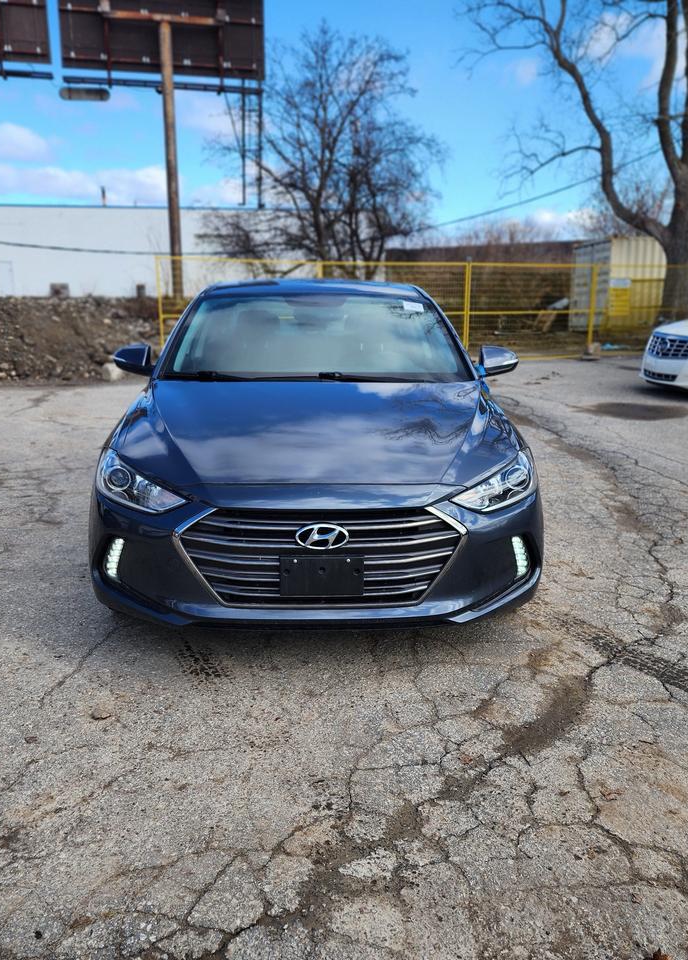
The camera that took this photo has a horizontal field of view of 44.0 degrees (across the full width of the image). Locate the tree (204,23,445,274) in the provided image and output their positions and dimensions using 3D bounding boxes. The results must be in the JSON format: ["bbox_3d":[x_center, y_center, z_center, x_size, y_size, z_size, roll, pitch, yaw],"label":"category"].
[{"bbox_3d":[-0.558,-9.044,25.651,7.000,8.629,6.600,0,12,0],"label":"tree"}]

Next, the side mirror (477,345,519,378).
[{"bbox_3d":[0.778,-0.601,4.316,0.220,0.160,0.180,0,13,-3],"label":"side mirror"}]

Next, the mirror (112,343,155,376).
[{"bbox_3d":[-1.055,-0.593,4.232,0.220,0.160,0.180,0,13,-3],"label":"mirror"}]

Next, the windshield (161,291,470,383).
[{"bbox_3d":[-0.141,-0.731,4.265,1.460,0.170,0.920,0,39,-3],"label":"windshield"}]

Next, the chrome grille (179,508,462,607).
[{"bbox_3d":[-0.075,0.251,2.907,0.970,0.340,0.180,0,13,-3],"label":"chrome grille"}]

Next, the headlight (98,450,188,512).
[{"bbox_3d":[-0.746,-0.002,3.106,0.400,0.190,0.460,0,13,-3],"label":"headlight"}]

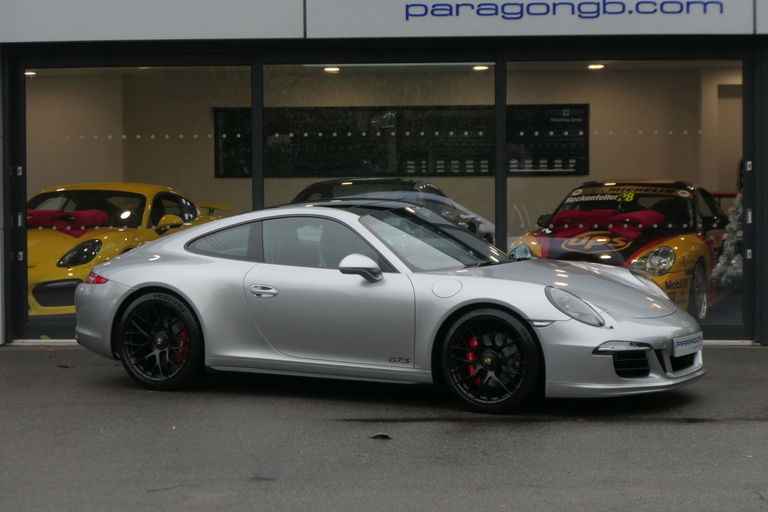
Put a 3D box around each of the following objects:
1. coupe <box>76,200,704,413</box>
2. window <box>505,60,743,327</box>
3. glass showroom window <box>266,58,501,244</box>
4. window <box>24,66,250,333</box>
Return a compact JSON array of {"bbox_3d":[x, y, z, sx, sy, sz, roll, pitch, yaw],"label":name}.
[{"bbox_3d":[-0.045,0.262,12.654,4.500,1.295,1.870,1,2,29],"label":"coupe"},{"bbox_3d":[1.922,-0.491,14.844,1.877,2.122,0.080,0,2,6],"label":"window"},{"bbox_3d":[-0.042,-0.489,15.036,1.882,2.126,0.080,0,2,6],"label":"glass showroom window"},{"bbox_3d":[-2.013,-0.475,15.230,1.886,2.145,0.080,0,2,6],"label":"window"}]

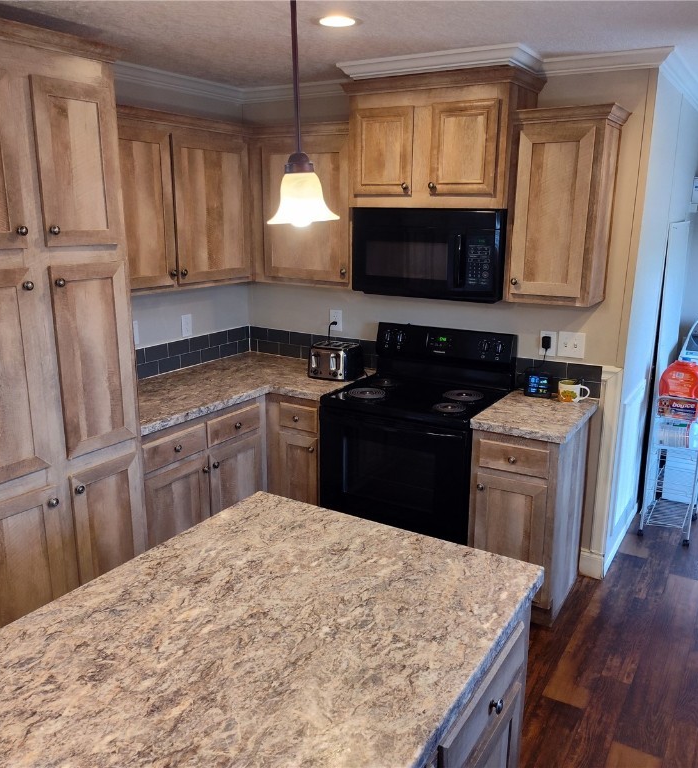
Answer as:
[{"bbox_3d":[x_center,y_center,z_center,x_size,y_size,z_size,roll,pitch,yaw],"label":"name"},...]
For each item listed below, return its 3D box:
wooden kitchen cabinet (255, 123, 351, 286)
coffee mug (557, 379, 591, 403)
[{"bbox_3d":[-0.168,-0.918,3.548,0.602,0.776,0.335,9,17,30],"label":"wooden kitchen cabinet"},{"bbox_3d":[1.070,0.035,3.204,0.148,0.088,0.100,5,15,18],"label":"coffee mug"}]

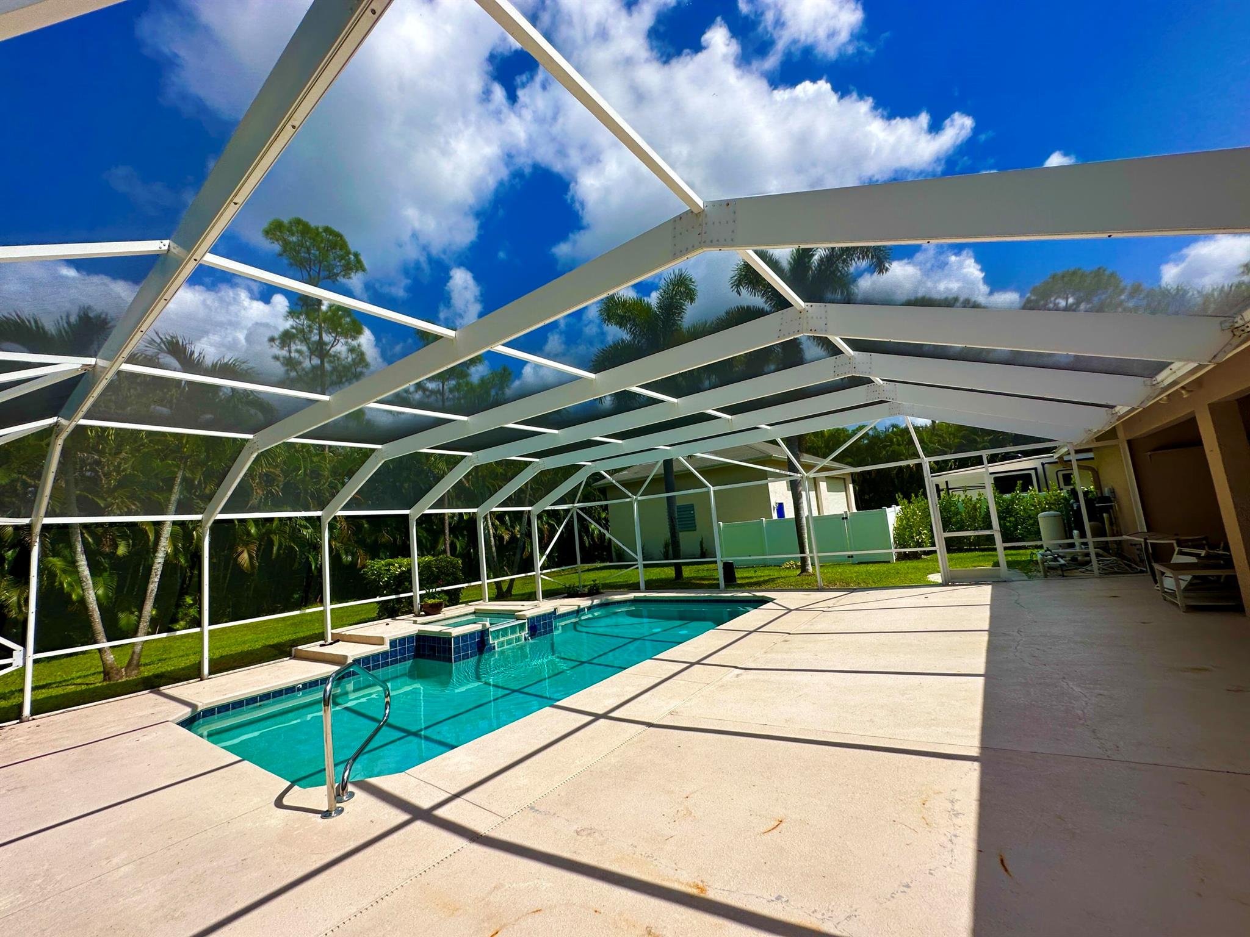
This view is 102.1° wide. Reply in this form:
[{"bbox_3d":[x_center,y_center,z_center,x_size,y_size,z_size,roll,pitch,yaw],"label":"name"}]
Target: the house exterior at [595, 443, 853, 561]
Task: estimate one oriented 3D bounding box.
[{"bbox_3d":[7.909,1.614,34.069,11.060,7.330,18.010,-10,-9,35],"label":"house exterior"}]

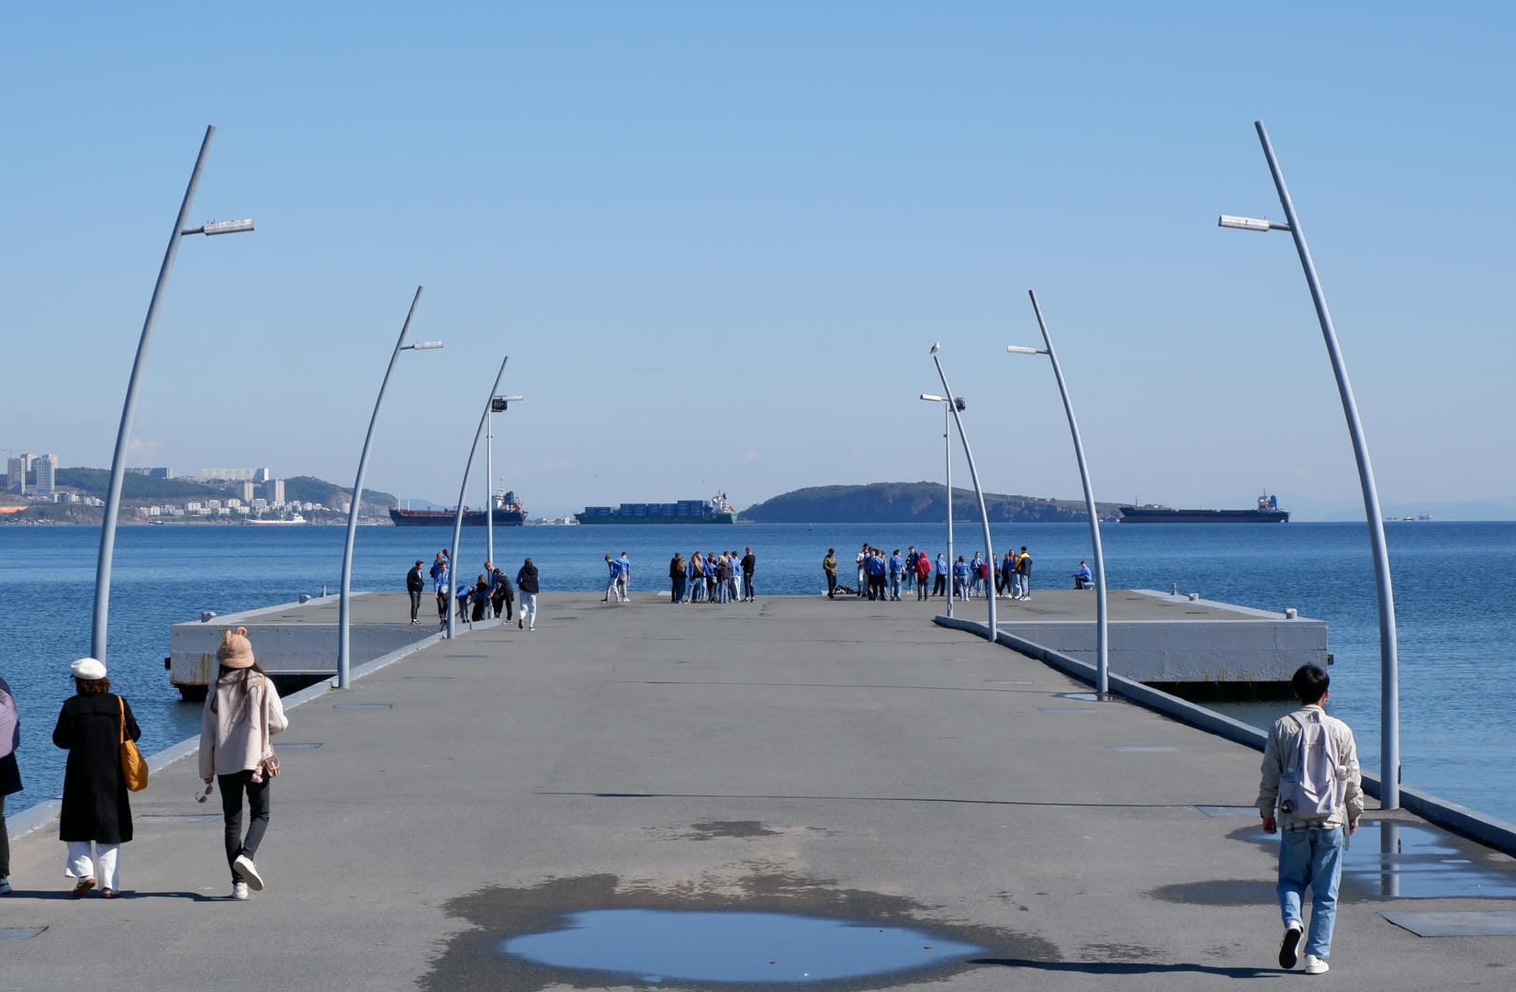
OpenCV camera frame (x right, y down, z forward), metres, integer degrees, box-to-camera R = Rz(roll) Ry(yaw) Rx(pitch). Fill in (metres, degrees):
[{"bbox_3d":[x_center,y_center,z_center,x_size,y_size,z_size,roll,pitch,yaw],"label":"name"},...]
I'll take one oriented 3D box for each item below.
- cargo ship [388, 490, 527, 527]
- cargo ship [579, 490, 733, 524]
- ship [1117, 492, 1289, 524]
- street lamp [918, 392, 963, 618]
[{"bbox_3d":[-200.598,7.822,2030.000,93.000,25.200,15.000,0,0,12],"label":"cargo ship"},{"bbox_3d":[-91.372,10.845,2750.000,145.000,30.000,23.000,0,0,12],"label":"cargo ship"},{"bbox_3d":[352.477,9.138,2400.000,132.000,25.000,19.500,0,0,12],"label":"ship"},{"bbox_3d":[4.522,0.282,75.000,1.120,5.660,0.400,0,0,-1],"label":"street lamp"}]

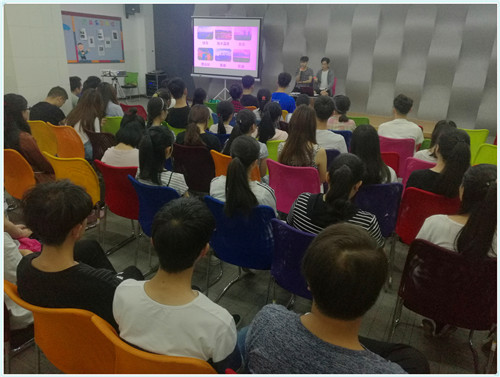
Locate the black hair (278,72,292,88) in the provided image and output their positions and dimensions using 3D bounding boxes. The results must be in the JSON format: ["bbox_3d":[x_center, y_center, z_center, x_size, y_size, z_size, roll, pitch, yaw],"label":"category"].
[{"bbox_3d":[0.479,-1.488,5.437,0.180,0.200,0.210,7,21,12],"label":"black hair"}]

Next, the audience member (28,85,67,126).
[{"bbox_3d":[-2.168,-0.625,4.727,0.480,1.200,0.800,13,23,28],"label":"audience member"}]

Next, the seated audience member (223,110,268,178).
[{"bbox_3d":[0.008,-0.109,3.389,0.450,1.220,0.720,11,22,21],"label":"seated audience member"}]

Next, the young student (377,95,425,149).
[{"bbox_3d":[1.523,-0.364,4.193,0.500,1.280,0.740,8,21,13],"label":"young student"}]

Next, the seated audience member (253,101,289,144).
[{"bbox_3d":[0.280,-0.355,4.136,0.460,1.120,0.750,9,21,19],"label":"seated audience member"}]

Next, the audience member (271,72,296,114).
[{"bbox_3d":[0.532,-0.991,5.657,0.480,1.290,0.750,9,21,19],"label":"audience member"}]

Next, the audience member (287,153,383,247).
[{"bbox_3d":[0.521,0.285,2.354,0.480,1.150,0.750,11,22,22],"label":"audience member"}]

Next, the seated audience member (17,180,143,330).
[{"bbox_3d":[-0.638,0.471,1.775,0.500,1.260,0.820,5,20,8],"label":"seated audience member"}]

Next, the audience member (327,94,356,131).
[{"bbox_3d":[0.985,-0.476,4.491,0.450,1.220,0.720,8,21,14],"label":"audience member"}]

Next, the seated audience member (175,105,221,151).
[{"bbox_3d":[-0.322,-0.253,3.767,0.460,1.140,0.750,9,21,19],"label":"seated audience member"}]

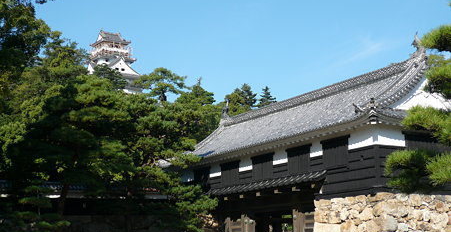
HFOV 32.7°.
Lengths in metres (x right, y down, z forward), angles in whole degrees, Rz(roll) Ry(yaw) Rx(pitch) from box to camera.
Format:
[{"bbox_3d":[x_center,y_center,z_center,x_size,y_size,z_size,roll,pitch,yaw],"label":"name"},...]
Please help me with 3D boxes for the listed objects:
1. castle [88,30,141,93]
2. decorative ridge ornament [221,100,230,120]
[{"bbox_3d":[-30.463,-14.423,209.002,14.000,19.000,12.500,6,-12,-28],"label":"castle"},{"bbox_3d":[0.000,-0.545,59.813,0.420,1.600,0.750,6,-12,-28],"label":"decorative ridge ornament"}]

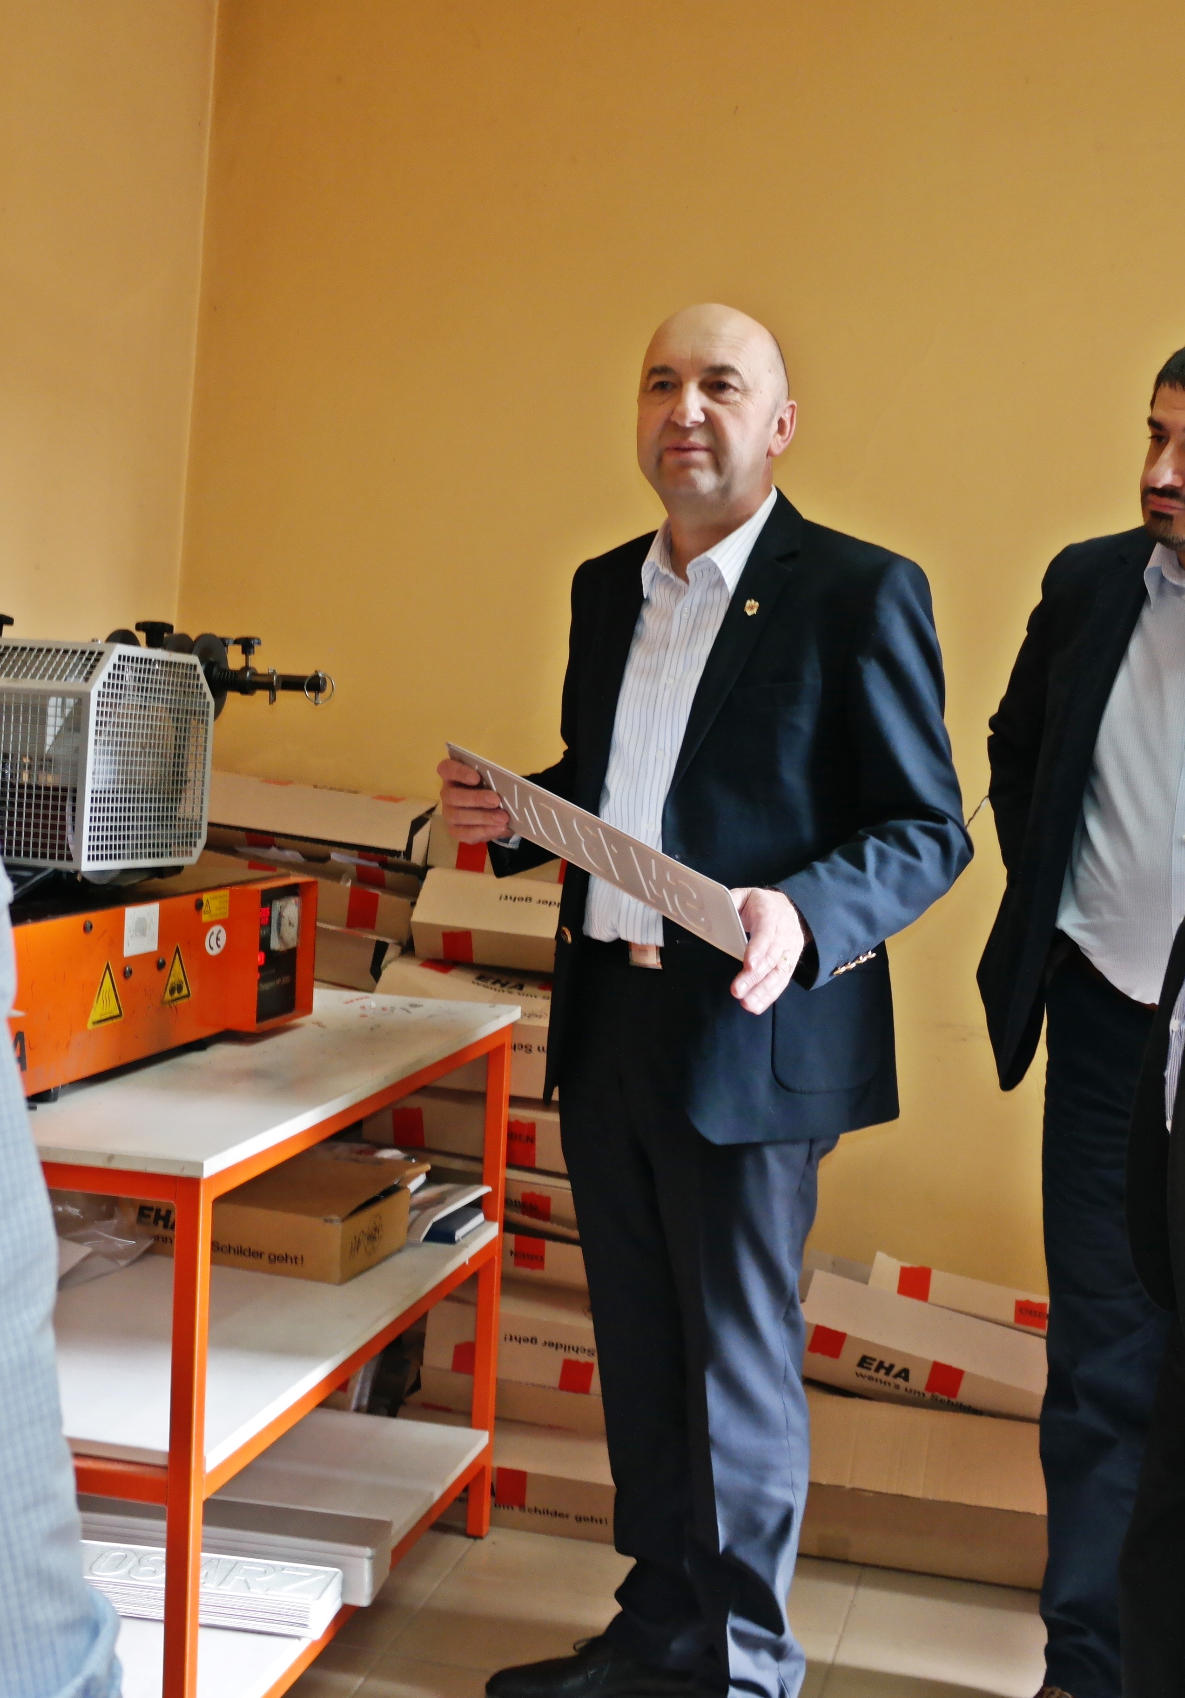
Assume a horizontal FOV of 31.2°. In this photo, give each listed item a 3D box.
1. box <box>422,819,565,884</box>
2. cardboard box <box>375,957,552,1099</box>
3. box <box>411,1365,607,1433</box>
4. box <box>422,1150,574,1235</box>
[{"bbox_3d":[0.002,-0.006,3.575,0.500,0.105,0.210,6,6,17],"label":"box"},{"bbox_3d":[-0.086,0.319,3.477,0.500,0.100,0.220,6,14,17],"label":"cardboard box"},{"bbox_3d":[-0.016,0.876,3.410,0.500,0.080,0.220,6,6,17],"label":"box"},{"bbox_3d":[-0.043,0.569,3.470,0.500,0.080,0.220,6,6,17],"label":"box"}]

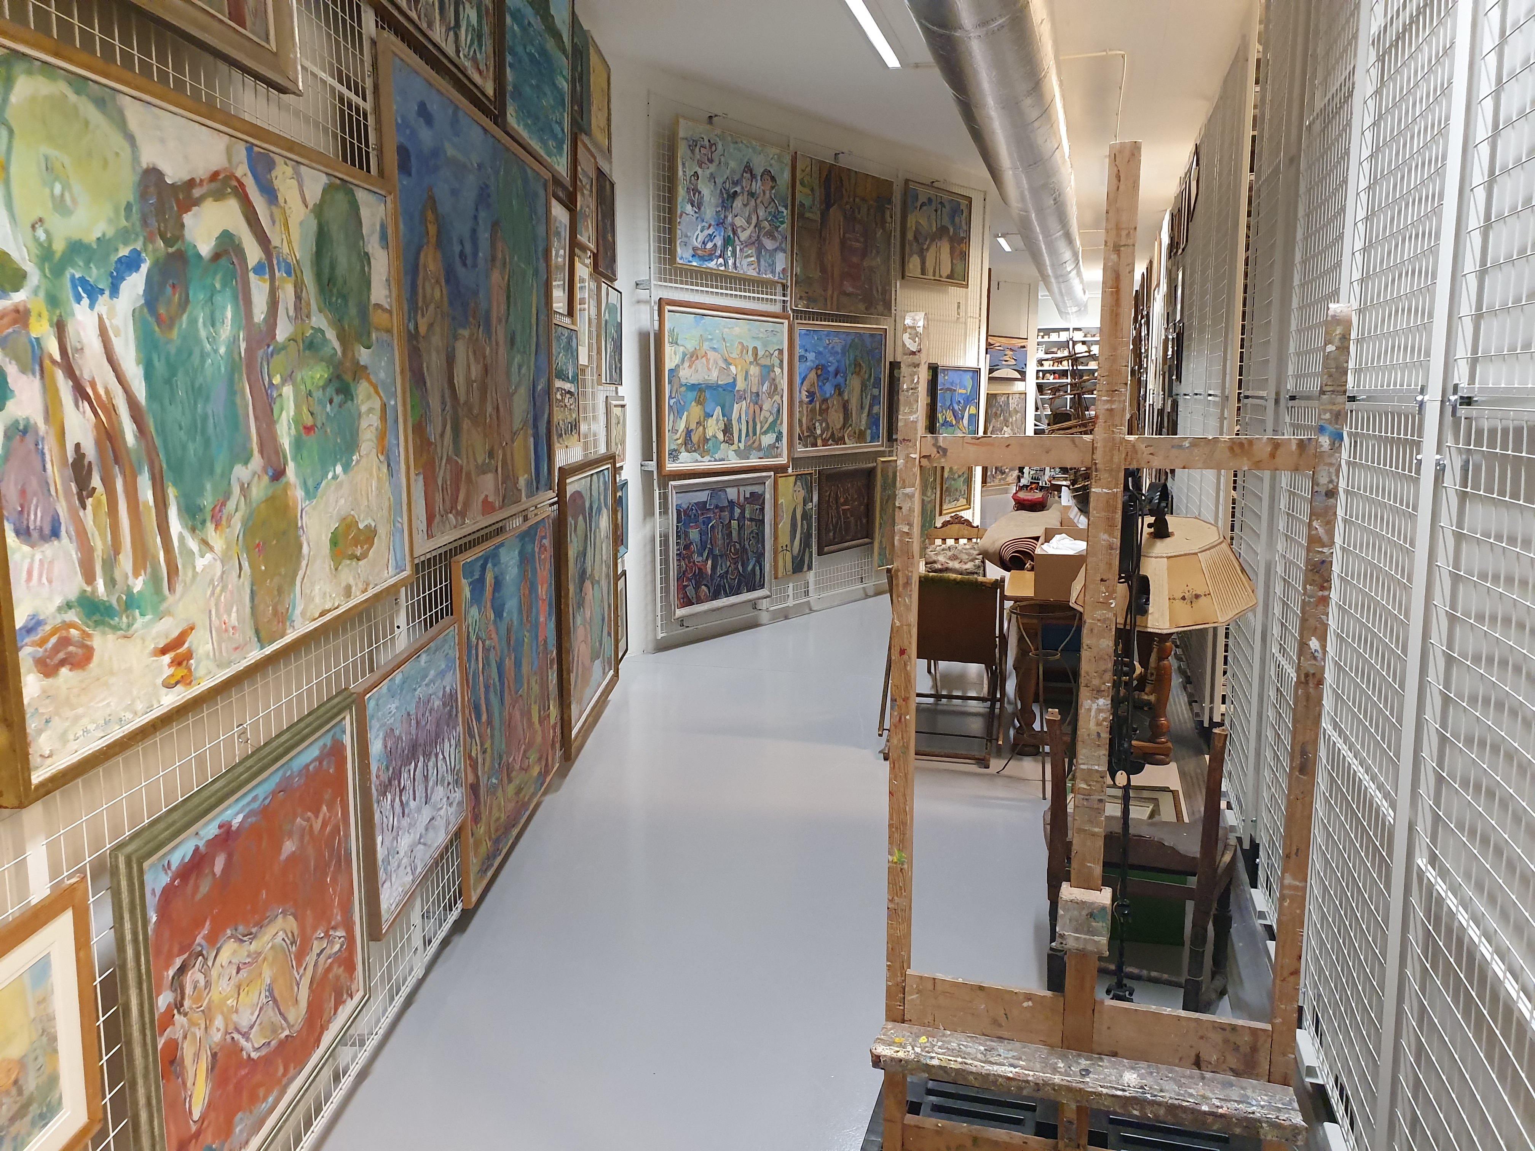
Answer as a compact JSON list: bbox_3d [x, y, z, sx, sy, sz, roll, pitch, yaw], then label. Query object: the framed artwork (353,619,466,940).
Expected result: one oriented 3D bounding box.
[{"bbox_3d":[-0.896,0.480,2.941,0.037,0.574,0.740,0,9,0],"label":"framed artwork"}]

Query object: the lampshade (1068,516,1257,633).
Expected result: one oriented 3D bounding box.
[{"bbox_3d":[1.162,-0.027,3.400,0.531,0.194,0.531,-7,20,3],"label":"lampshade"}]

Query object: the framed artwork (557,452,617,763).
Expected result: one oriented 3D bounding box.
[{"bbox_3d":[-0.853,0.072,5.634,0.040,1.250,1.447,0,9,1],"label":"framed artwork"}]

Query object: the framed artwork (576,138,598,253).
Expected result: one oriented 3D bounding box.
[{"bbox_3d":[-0.848,-1.757,5.353,0.025,0.461,0.541,0,9,1],"label":"framed artwork"}]

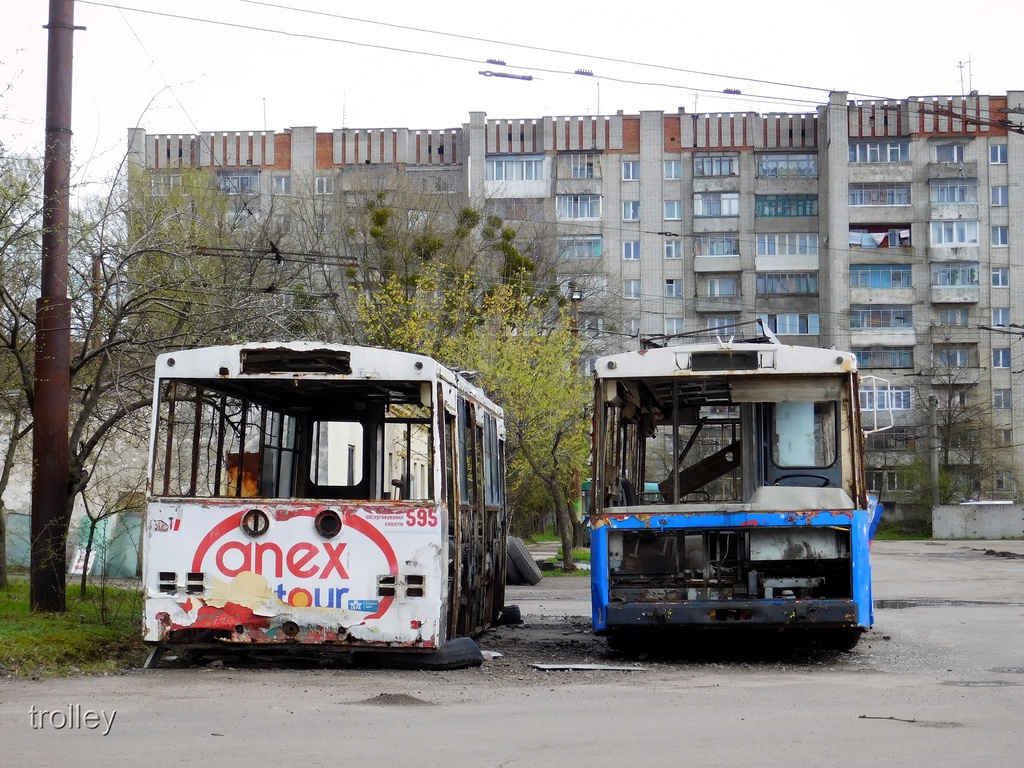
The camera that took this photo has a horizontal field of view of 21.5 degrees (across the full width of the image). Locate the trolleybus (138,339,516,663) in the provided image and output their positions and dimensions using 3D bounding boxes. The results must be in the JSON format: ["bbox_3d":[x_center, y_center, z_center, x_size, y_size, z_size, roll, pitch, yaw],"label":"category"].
[{"bbox_3d":[-1.536,1.218,27.714,2.500,2.650,11.250,1,-3,2],"label":"trolleybus"}]

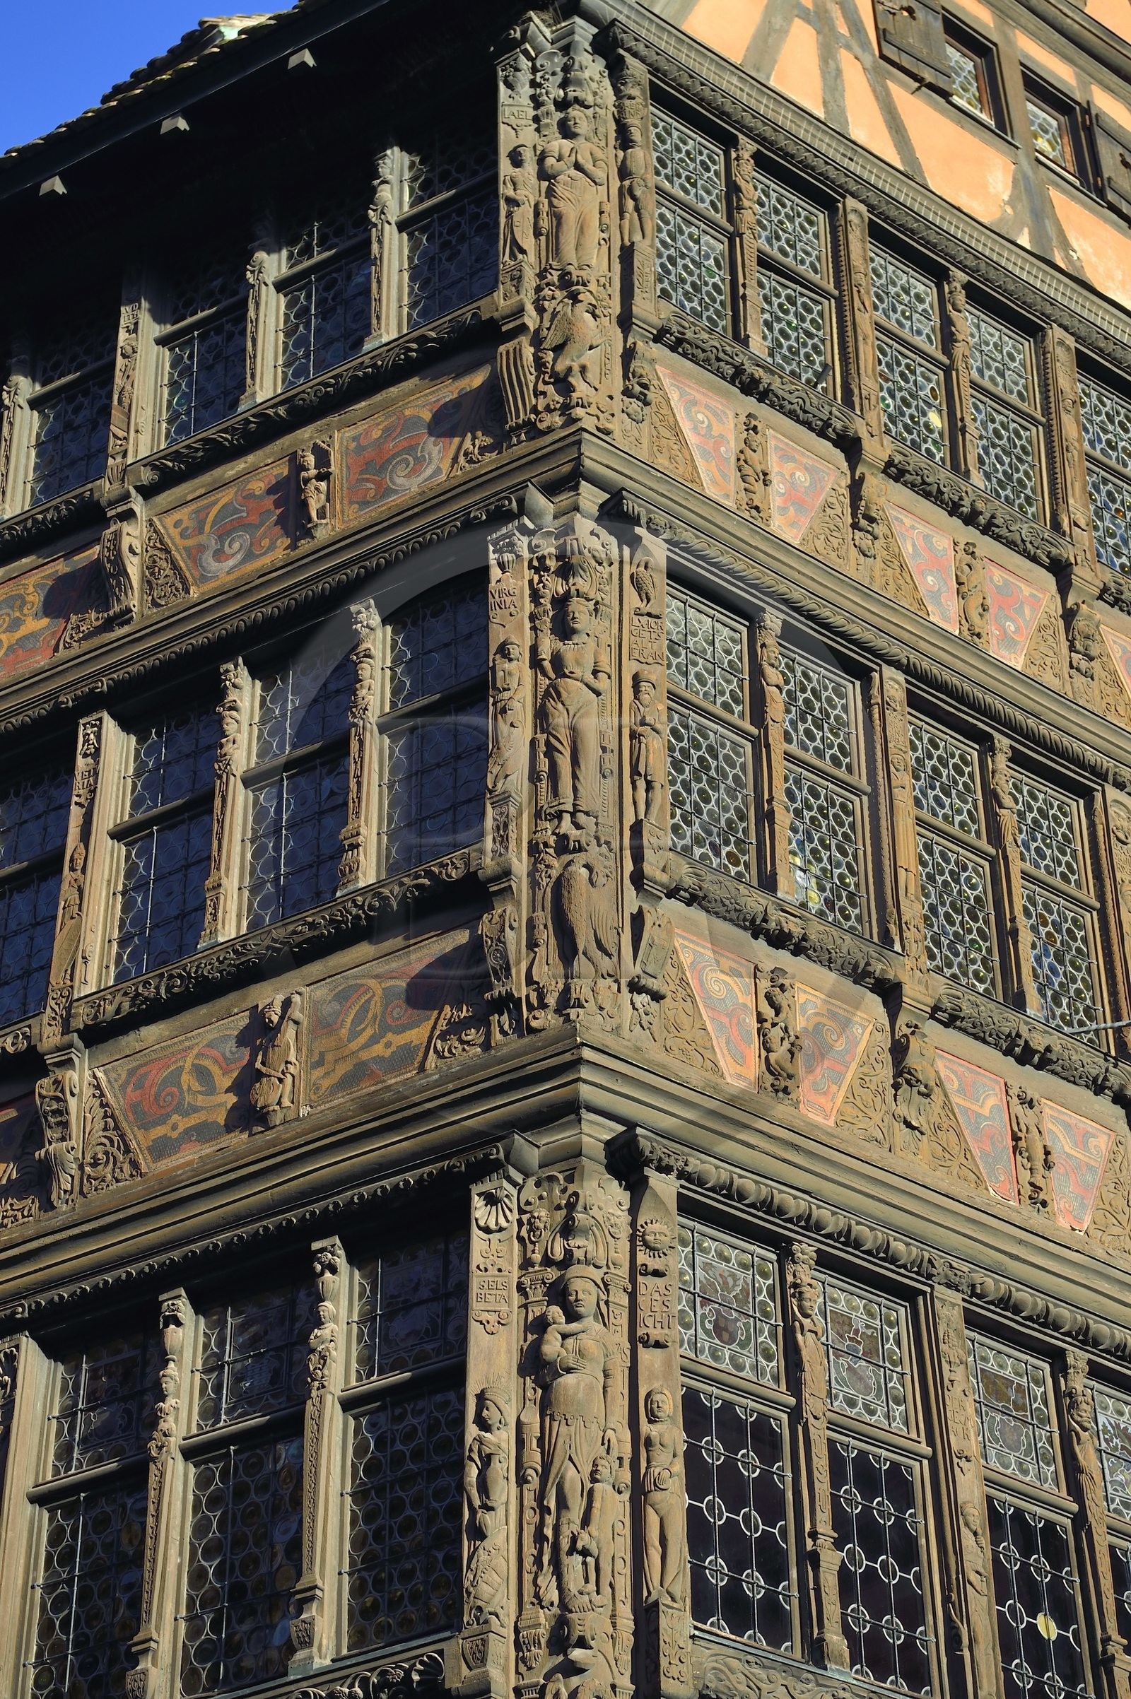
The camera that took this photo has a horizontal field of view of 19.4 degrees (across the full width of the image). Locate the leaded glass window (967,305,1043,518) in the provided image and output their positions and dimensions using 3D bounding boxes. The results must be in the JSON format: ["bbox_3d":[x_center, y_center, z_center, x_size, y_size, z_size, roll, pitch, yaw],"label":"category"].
[{"bbox_3d":[2.126,-2.109,16.176,0.554,1.361,0.080,25,-43,-31],"label":"leaded glass window"}]

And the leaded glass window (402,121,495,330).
[{"bbox_3d":[-0.498,-2.837,15.008,0.589,1.218,0.080,-21,-41,26],"label":"leaded glass window"}]

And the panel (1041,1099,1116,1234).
[{"bbox_3d":[2.198,1.382,13.938,0.447,0.606,0.040,25,-44,-30],"label":"panel"}]

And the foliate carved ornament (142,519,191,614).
[{"bbox_3d":[-1.853,-1.373,15.330,0.359,0.613,0.070,-21,-41,25],"label":"foliate carved ornament"}]

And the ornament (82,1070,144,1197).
[{"bbox_3d":[-1.767,1.060,12.963,0.290,0.575,0.070,-21,-41,25],"label":"ornament"}]

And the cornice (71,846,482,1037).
[{"bbox_3d":[-1.116,0.374,12.863,1.950,0.150,0.150,-21,-41,25],"label":"cornice"}]

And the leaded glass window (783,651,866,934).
[{"bbox_3d":[1.030,-0.269,13.666,0.500,1.320,0.080,25,-44,-30],"label":"leaded glass window"}]

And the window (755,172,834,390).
[{"bbox_3d":[1.090,-2.732,16.037,0.559,1.439,0.080,25,-44,-30],"label":"window"}]

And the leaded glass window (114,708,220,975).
[{"bbox_3d":[-1.716,-0.031,14.360,0.582,1.429,0.080,-21,-41,25],"label":"leaded glass window"}]

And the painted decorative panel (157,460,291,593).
[{"bbox_3d":[-1.595,-1.458,15.226,0.815,0.622,0.040,-21,-41,25],"label":"painted decorative panel"}]

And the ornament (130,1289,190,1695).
[{"bbox_3d":[-1.474,2.396,12.240,0.134,1.673,0.120,-21,-41,25],"label":"ornament"}]

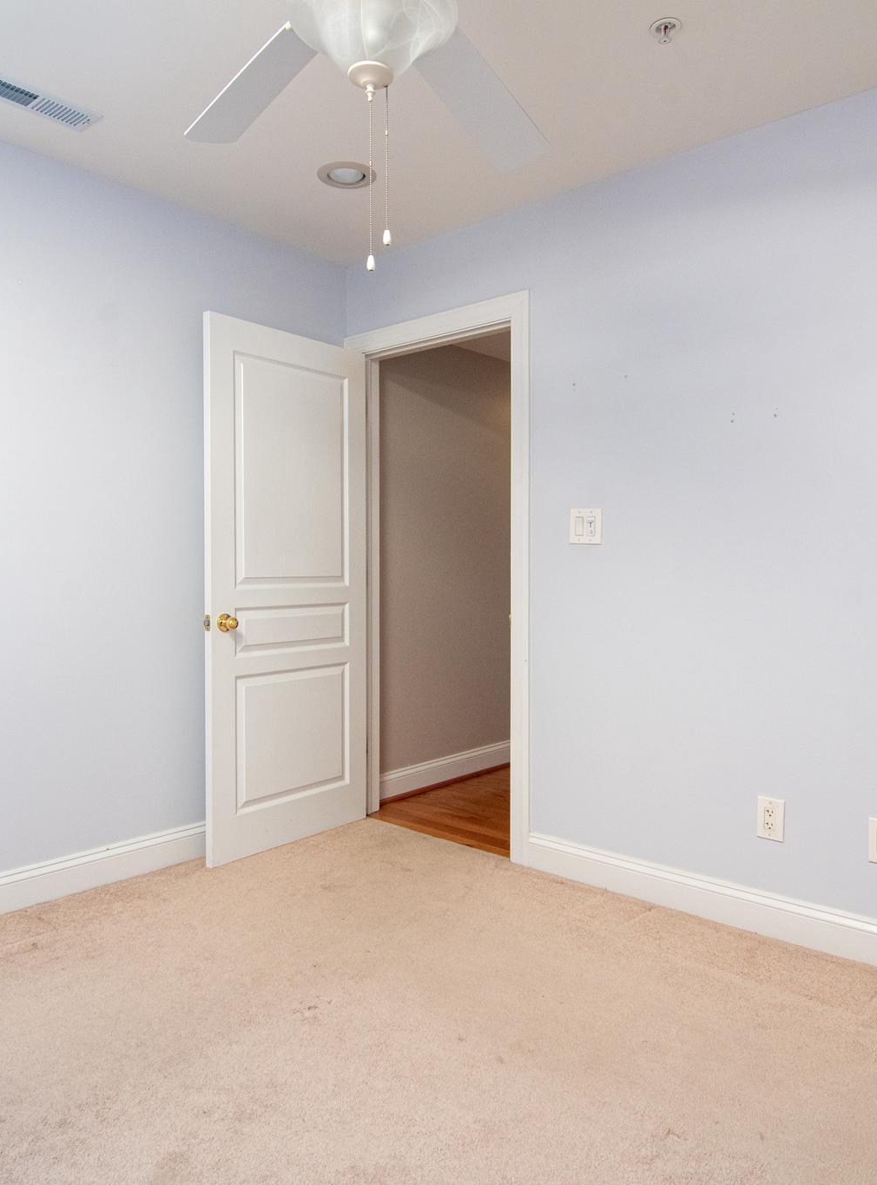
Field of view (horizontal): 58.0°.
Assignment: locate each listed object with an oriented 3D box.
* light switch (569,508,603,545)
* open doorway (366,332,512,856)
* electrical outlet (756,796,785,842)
[{"bbox_3d":[0.513,-0.228,2.745,0.124,0.125,0.012,2,2,40],"label":"light switch"},{"bbox_3d":[0.027,-0.006,3.236,0.780,2.010,0.120,2,2,40],"label":"open doorway"},{"bbox_3d":[0.996,0.681,2.367,0.079,0.125,0.010,2,2,40],"label":"electrical outlet"}]

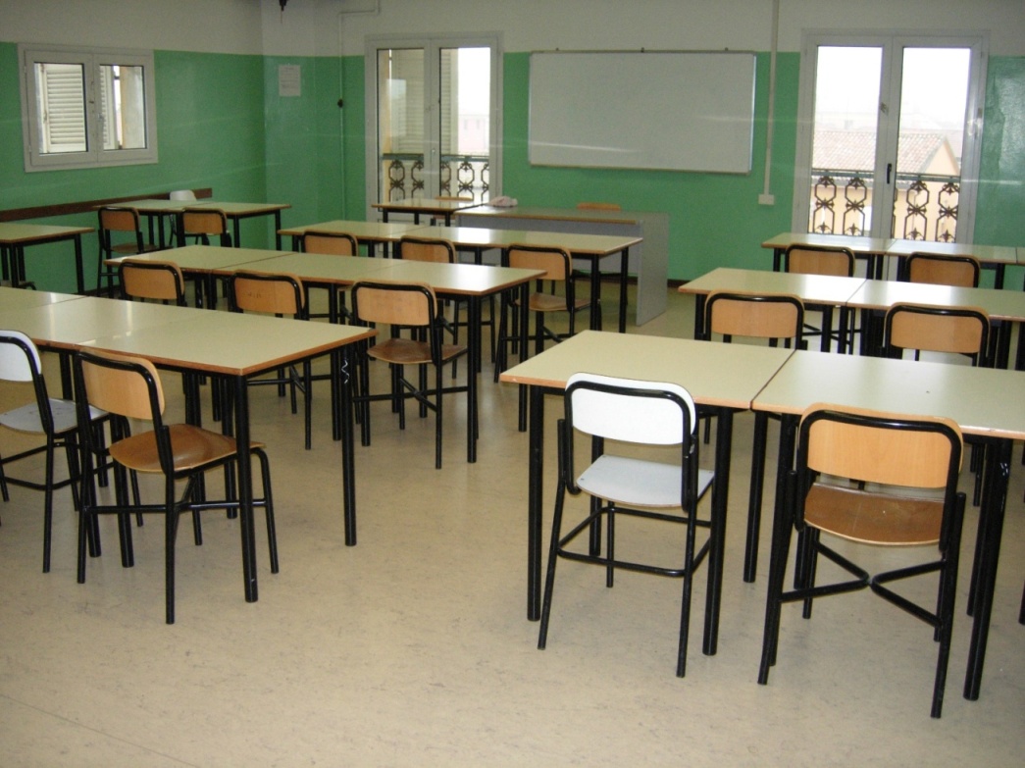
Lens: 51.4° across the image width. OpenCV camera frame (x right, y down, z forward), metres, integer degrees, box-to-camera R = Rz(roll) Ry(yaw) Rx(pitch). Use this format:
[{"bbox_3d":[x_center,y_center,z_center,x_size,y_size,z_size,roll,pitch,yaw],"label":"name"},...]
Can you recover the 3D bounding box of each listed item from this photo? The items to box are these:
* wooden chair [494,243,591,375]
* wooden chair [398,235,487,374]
[{"bbox_3d":[0.219,-0.419,6.030,0.460,0.780,0.480,7,15,23],"label":"wooden chair"},{"bbox_3d":[-0.406,-0.497,6.328,0.480,0.788,0.490,8,16,28],"label":"wooden chair"}]

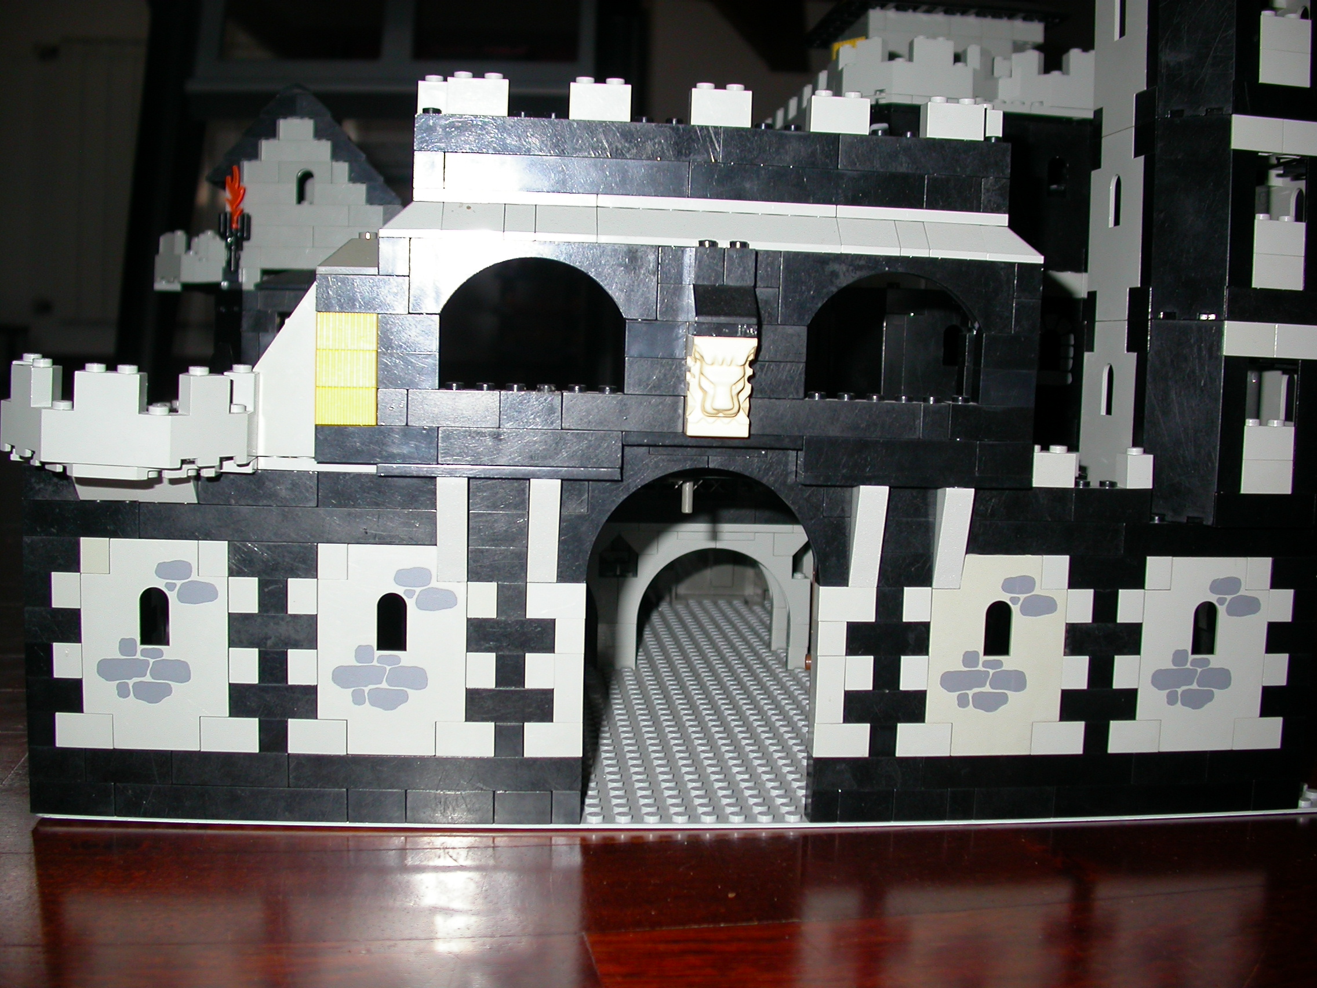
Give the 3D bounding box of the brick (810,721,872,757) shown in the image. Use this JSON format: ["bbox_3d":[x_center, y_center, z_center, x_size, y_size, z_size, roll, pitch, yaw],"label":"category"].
[{"bbox_3d":[0.050,0.068,0.406,0.016,0.011,0.008,1,5,-6],"label":"brick"}]

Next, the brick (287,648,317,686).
[{"bbox_3d":[-0.096,0.046,0.393,0.008,0.010,0.008,1,5,-6],"label":"brick"}]

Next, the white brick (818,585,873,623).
[{"bbox_3d":[0.052,0.030,0.402,0.016,0.011,0.008,1,5,-6],"label":"white brick"}]

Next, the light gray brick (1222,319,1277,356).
[{"bbox_3d":[0.165,-0.043,0.409,0.016,0.010,0.008,1,5,-6],"label":"light gray brick"}]

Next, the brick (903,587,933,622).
[{"bbox_3d":[0.071,0.030,0.405,0.008,0.011,0.008,1,5,-6],"label":"brick"}]

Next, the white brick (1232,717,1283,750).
[{"bbox_3d":[0.176,0.070,0.430,0.016,0.010,0.008,1,5,-6],"label":"white brick"}]

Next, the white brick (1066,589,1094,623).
[{"bbox_3d":[0.118,0.031,0.410,0.008,0.011,0.008,1,5,-6],"label":"white brick"}]

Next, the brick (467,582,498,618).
[{"bbox_3d":[-0.048,0.028,0.392,0.008,0.011,0.008,1,5,-6],"label":"brick"}]

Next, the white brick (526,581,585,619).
[{"bbox_3d":[-0.028,0.028,0.393,0.016,0.010,0.008,1,5,-6],"label":"white brick"}]

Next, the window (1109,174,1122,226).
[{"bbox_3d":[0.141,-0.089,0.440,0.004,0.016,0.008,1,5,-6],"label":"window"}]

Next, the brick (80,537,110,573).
[{"bbox_3d":[-0.150,0.016,0.388,0.008,0.010,0.008,1,5,-6],"label":"brick"}]

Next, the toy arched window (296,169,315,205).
[{"bbox_3d":[-0.162,-0.140,0.660,0.008,0.016,0.007,0,6,-22],"label":"toy arched window"}]

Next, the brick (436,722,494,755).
[{"bbox_3d":[-0.053,0.065,0.395,0.016,0.011,0.008,1,5,-6],"label":"brick"}]

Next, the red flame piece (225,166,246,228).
[{"bbox_3d":[-0.185,-0.130,0.632,0.009,0.029,0.004,1,5,-6],"label":"red flame piece"}]

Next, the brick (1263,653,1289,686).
[{"bbox_3d":[0.178,0.050,0.421,0.008,0.010,0.008,1,6,-6],"label":"brick"}]

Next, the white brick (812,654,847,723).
[{"bbox_3d":[0.048,0.054,0.407,0.008,0.019,0.008,1,6,-6],"label":"white brick"}]

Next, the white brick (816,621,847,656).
[{"bbox_3d":[0.047,0.039,0.403,0.008,0.011,0.008,1,5,-6],"label":"white brick"}]

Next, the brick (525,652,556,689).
[{"bbox_3d":[-0.033,0.048,0.399,0.008,0.010,0.008,1,5,-6],"label":"brick"}]

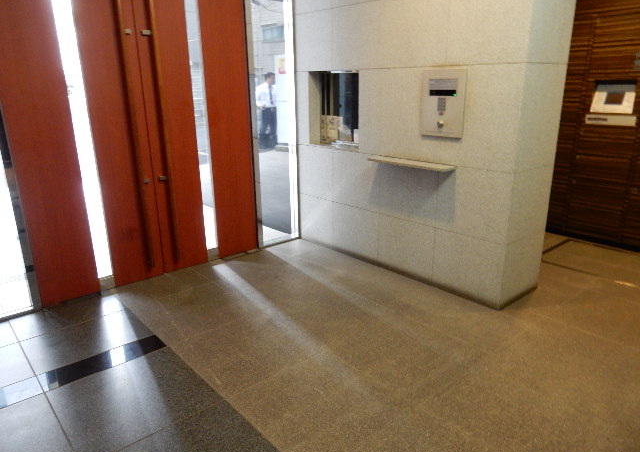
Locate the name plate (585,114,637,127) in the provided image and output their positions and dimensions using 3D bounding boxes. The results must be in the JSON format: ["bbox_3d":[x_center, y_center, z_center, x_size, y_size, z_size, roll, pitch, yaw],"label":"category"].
[{"bbox_3d":[2.320,-0.843,3.701,0.020,0.073,0.360,-15,22,-39],"label":"name plate"}]

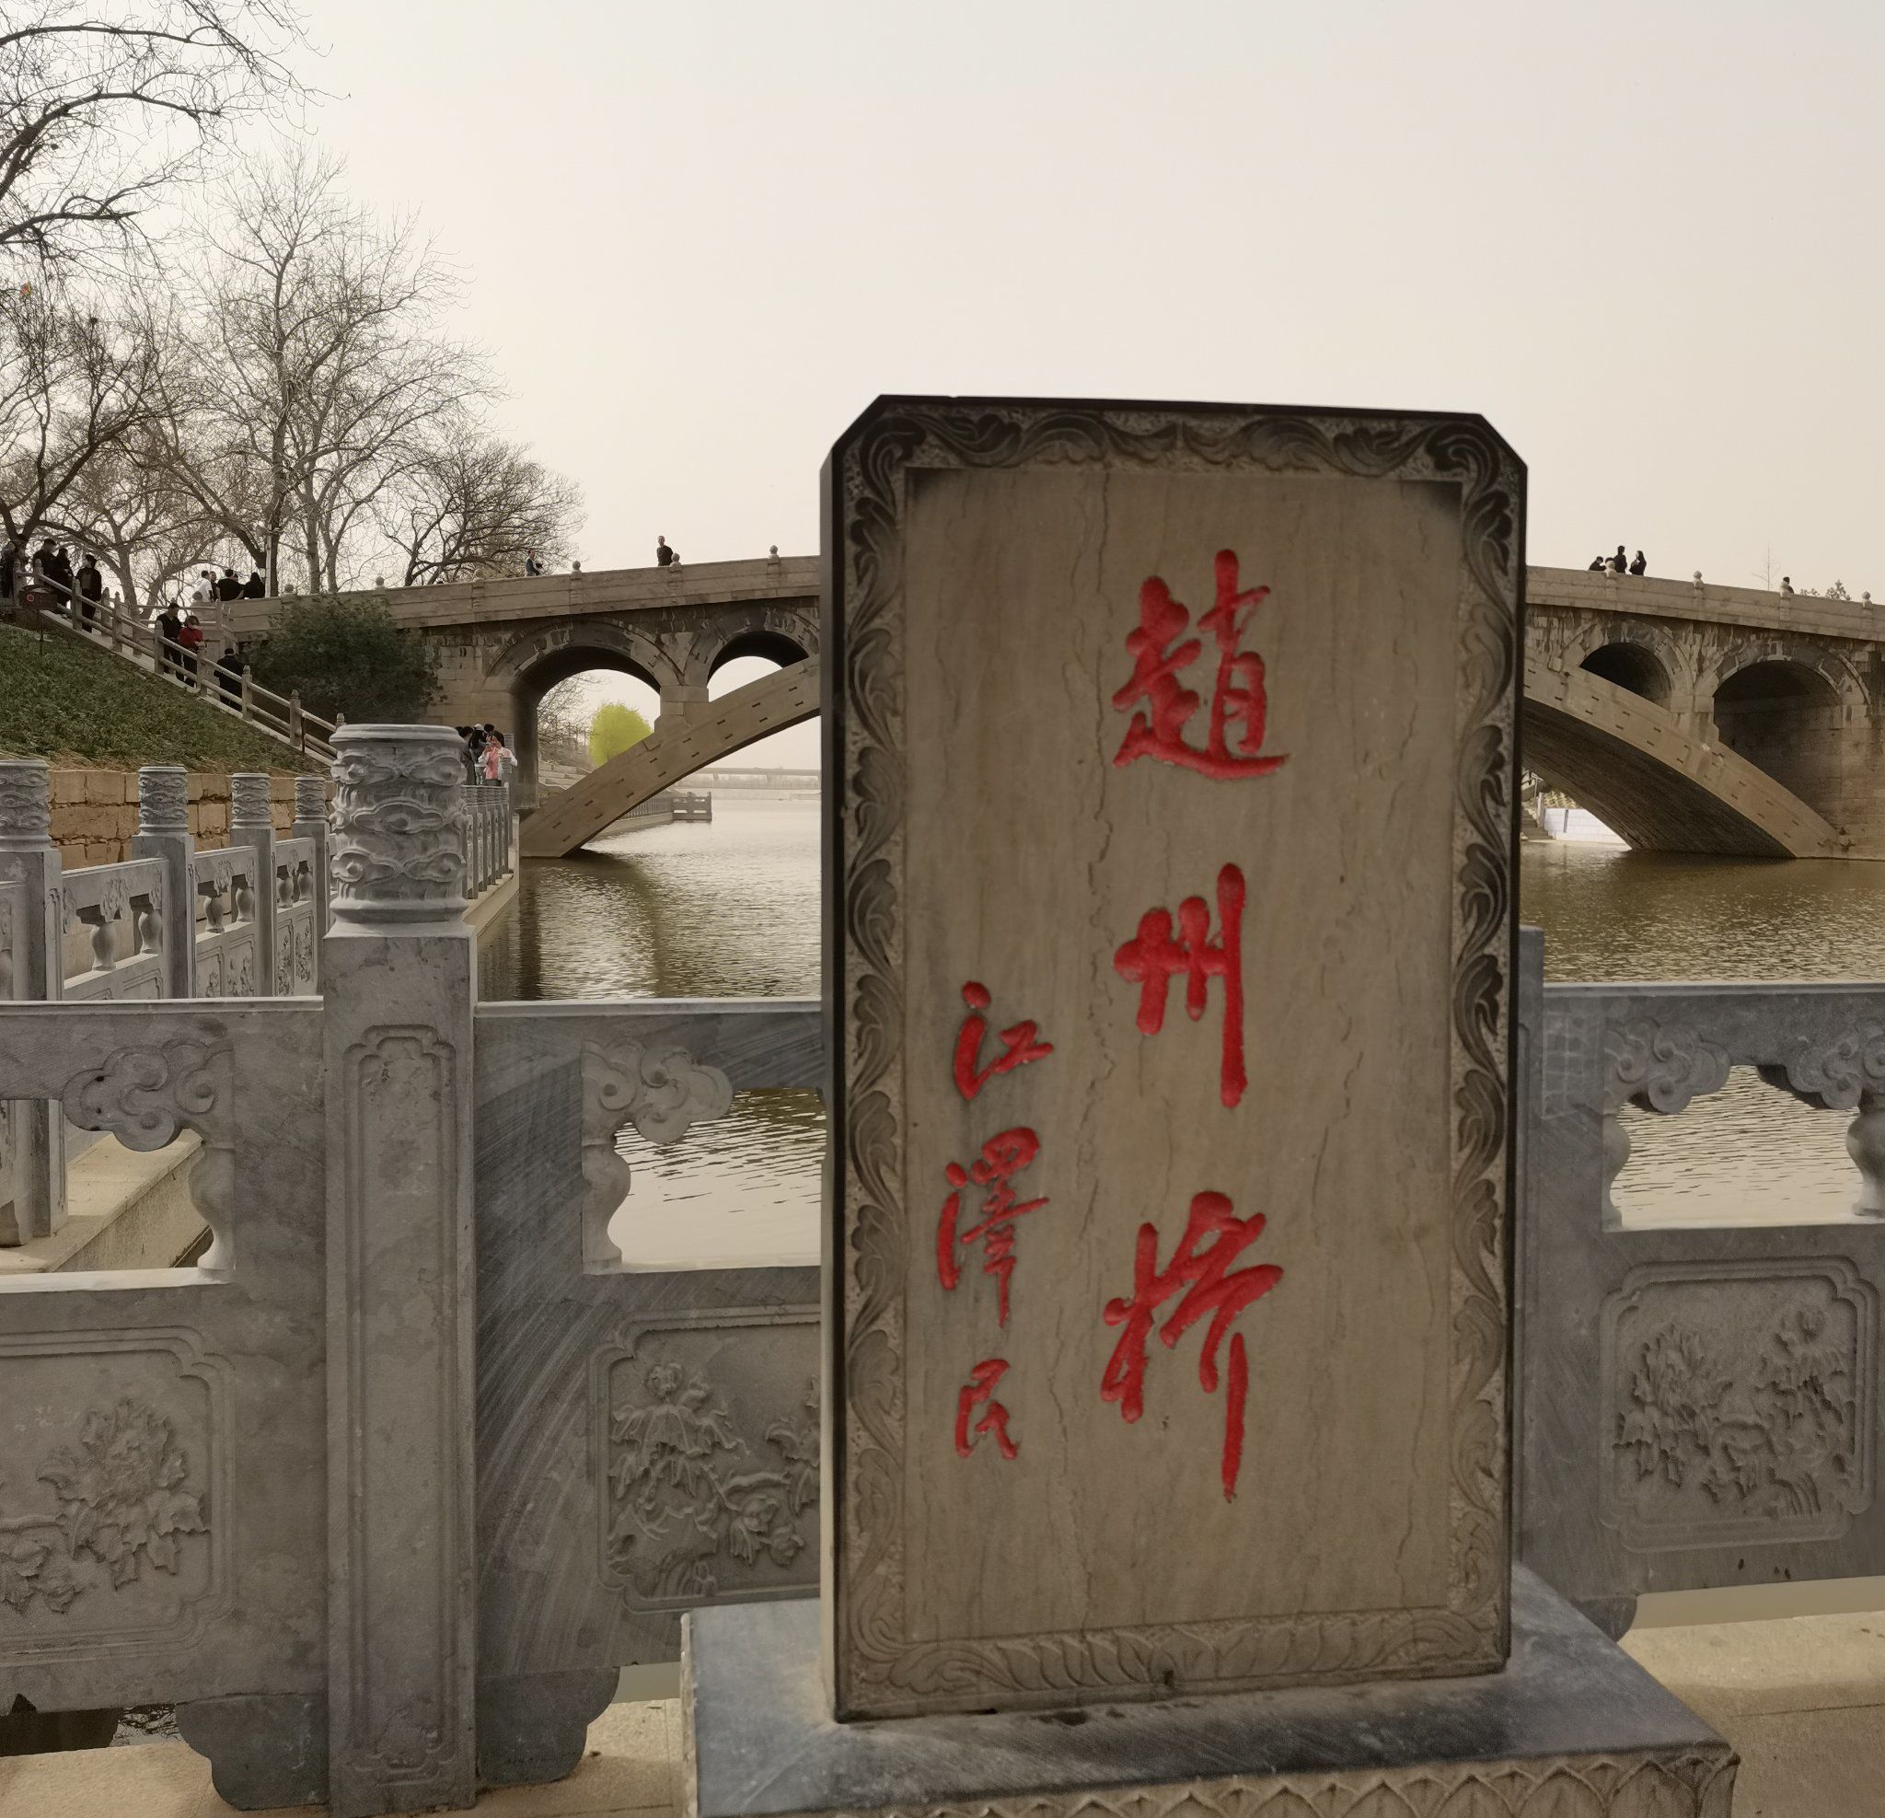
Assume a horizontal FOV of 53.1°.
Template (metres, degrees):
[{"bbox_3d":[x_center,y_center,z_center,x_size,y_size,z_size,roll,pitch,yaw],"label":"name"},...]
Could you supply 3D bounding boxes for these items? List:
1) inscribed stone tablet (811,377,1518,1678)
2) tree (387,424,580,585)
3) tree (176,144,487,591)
[{"bbox_3d":[0.242,0.155,2.011,0.725,1.338,0.130,-1,3,-8],"label":"inscribed stone tablet"},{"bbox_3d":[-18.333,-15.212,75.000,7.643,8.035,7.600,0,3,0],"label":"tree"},{"bbox_3d":[-23.652,-20.084,73.000,11.637,18.983,11.000,0,3,0],"label":"tree"}]

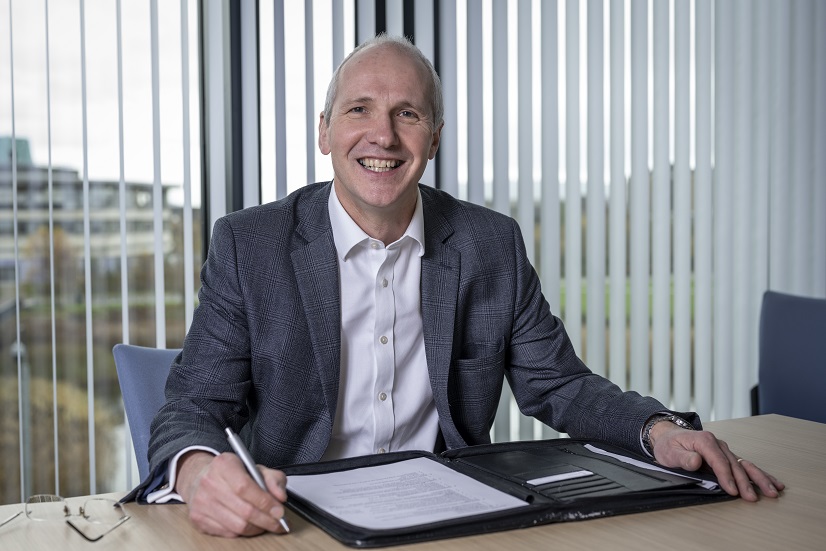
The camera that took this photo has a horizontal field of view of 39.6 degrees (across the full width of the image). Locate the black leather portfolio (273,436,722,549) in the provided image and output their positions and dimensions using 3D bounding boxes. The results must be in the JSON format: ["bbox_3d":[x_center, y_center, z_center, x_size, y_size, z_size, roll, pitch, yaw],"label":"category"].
[{"bbox_3d":[0.104,0.253,1.419,0.510,0.025,0.315,-2,3,-24],"label":"black leather portfolio"}]

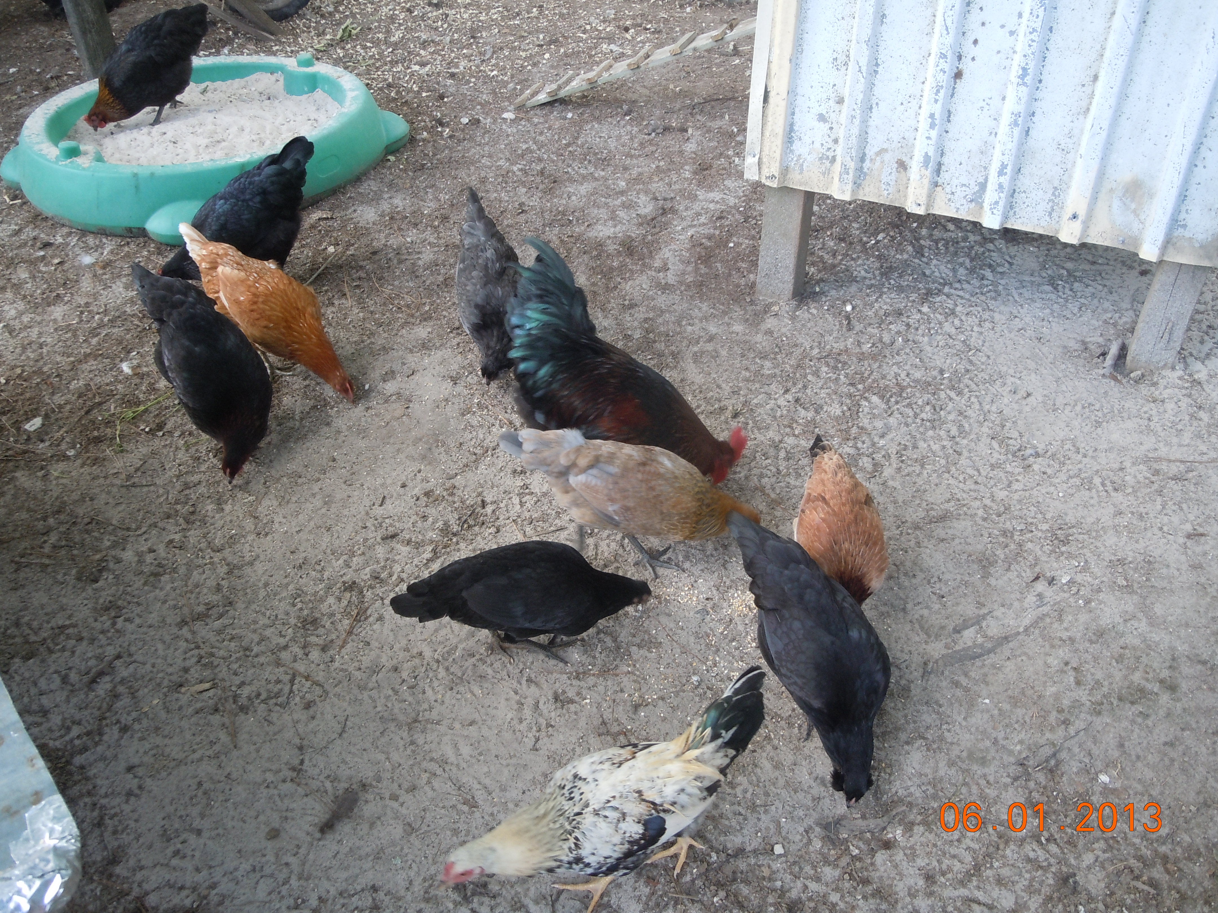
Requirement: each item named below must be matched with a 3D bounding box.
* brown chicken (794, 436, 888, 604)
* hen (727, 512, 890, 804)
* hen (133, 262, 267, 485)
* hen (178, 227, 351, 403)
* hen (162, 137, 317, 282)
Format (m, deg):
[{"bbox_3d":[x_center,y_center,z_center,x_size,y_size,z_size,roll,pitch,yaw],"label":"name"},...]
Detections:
[{"bbox_3d":[0.364,0.129,1.815,0.150,0.230,0.340,-5,33,-9],"label":"brown chicken"},{"bbox_3d":[0.277,0.266,1.595,0.160,0.235,0.370,-9,34,-14],"label":"hen"},{"bbox_3d":[-0.797,-0.168,2.211,0.170,0.290,0.420,-18,37,-27],"label":"hen"},{"bbox_3d":[-0.708,-0.299,2.400,0.424,0.310,0.165,19,37,26],"label":"hen"},{"bbox_3d":[-0.927,-0.603,2.868,0.385,0.315,0.170,-18,37,-26],"label":"hen"}]

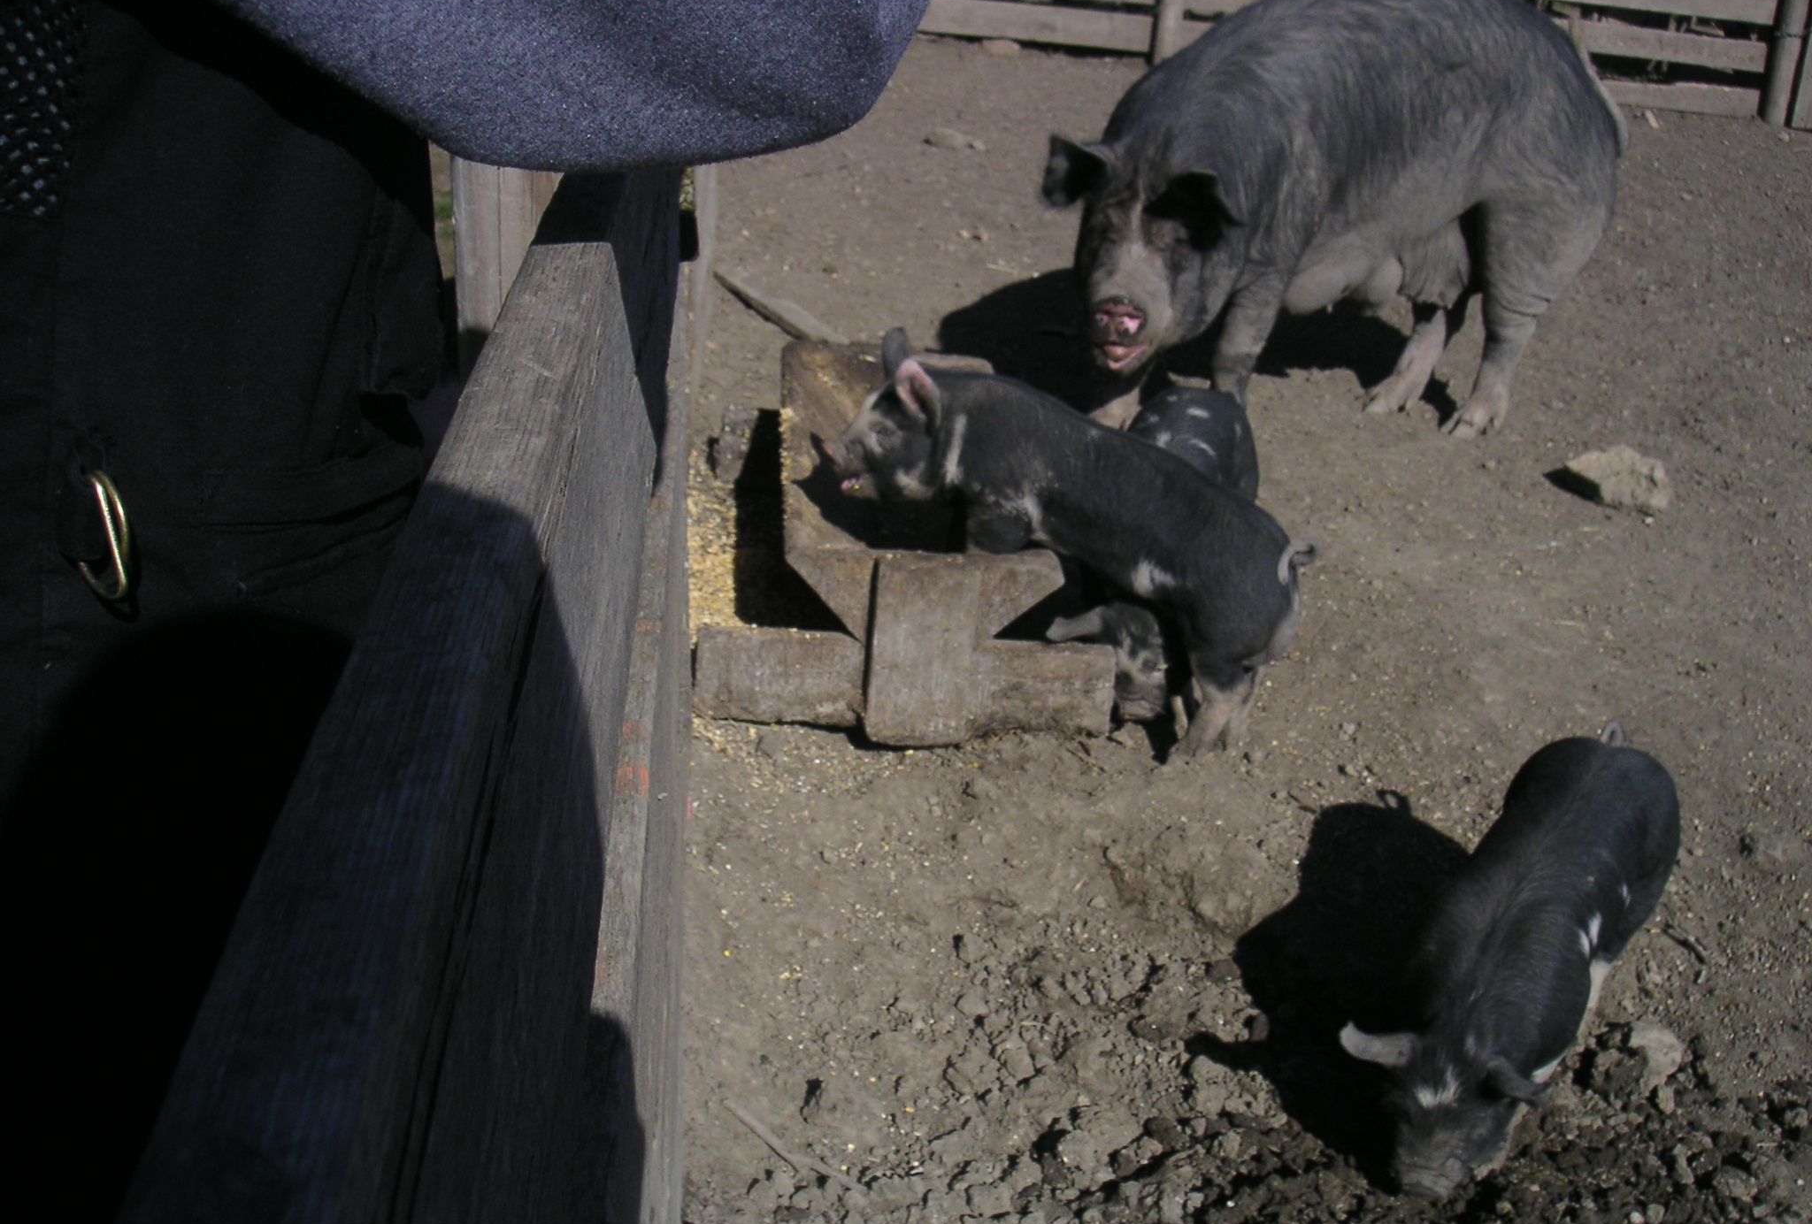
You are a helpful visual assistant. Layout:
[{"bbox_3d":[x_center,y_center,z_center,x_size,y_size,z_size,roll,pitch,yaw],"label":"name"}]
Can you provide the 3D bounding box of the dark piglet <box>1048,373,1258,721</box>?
[{"bbox_3d":[0.410,-0.084,3.068,0.200,0.310,0.630,8,25,11],"label":"dark piglet"}]

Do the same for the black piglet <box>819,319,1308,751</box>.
[{"bbox_3d":[0.216,-0.111,2.847,0.660,0.360,0.200,23,27,6],"label":"black piglet"}]

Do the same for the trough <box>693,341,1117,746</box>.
[{"bbox_3d":[-0.011,-0.160,3.220,0.590,0.285,1.080,2,24,-3],"label":"trough"}]

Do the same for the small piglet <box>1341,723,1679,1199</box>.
[{"bbox_3d":[0.671,0.362,2.132,0.200,0.295,0.540,16,27,27],"label":"small piglet"}]

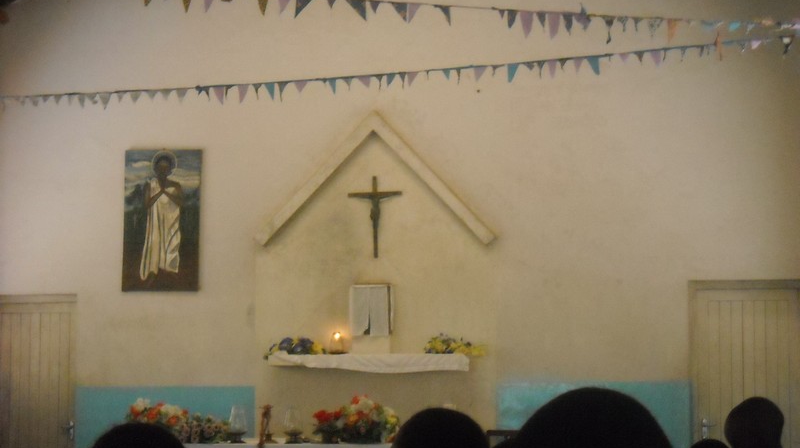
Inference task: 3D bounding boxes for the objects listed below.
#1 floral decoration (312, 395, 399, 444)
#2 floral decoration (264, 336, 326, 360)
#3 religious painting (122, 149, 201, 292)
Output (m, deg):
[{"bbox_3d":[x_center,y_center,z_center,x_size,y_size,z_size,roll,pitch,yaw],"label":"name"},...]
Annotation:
[{"bbox_3d":[-0.305,1.342,12.131,0.528,0.321,0.320,-2,-5,13],"label":"floral decoration"},{"bbox_3d":[-0.835,0.996,14.041,0.450,0.182,0.220,-2,-5,13],"label":"floral decoration"},{"bbox_3d":[-1.971,-0.027,14.578,0.684,1.177,0.040,-2,-5,13],"label":"religious painting"}]

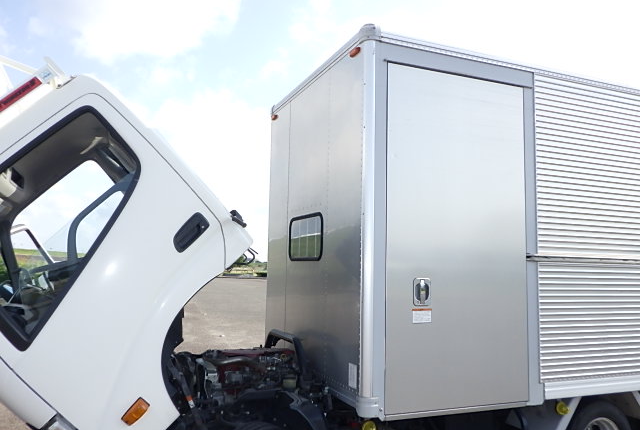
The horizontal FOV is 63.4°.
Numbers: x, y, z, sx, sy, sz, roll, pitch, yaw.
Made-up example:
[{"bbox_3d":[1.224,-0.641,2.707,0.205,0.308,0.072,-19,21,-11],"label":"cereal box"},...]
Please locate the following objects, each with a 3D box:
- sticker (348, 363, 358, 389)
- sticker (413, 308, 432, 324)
[{"bbox_3d":[0.196,0.943,3.031,0.004,0.135,0.107,4,-6,-22],"label":"sticker"},{"bbox_3d":[0.610,0.603,3.079,0.136,0.084,0.004,4,-6,-22],"label":"sticker"}]

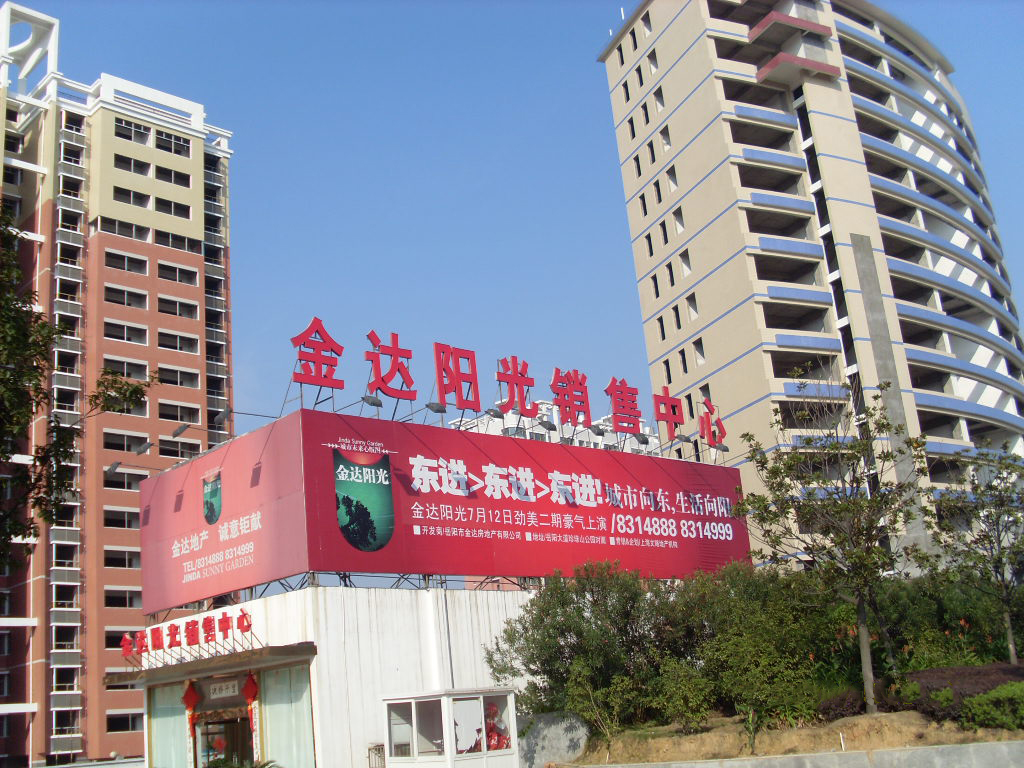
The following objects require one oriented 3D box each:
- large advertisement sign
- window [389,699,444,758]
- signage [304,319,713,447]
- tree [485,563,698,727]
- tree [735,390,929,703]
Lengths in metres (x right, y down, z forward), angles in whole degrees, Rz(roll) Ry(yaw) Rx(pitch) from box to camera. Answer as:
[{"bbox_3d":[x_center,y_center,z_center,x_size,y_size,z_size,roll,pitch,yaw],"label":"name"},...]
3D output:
[{"bbox_3d":[-1.616,6.615,49.419,25.413,5.400,11.320,10,-23,-43],"label":"large advertisement sign"},{"bbox_3d":[-1.710,6.182,20.131,0.100,1.050,1.600,9,-22,-41],"label":"window"},{"bbox_3d":[1.461,0.356,46.641,25.020,2.610,0.350,10,-23,-43],"label":"signage"},{"bbox_3d":[1.520,5.138,22.214,4.000,3.259,3.400,-6,-16,2],"label":"tree"},{"bbox_3d":[5.680,2.701,19.363,3.150,5.704,3.000,-10,-17,15],"label":"tree"}]

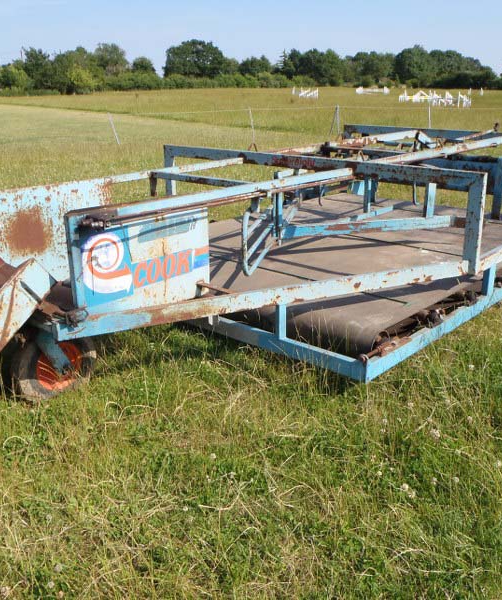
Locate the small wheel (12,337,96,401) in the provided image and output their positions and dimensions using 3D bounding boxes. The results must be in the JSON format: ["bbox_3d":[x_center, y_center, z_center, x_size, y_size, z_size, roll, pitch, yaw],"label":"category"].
[{"bbox_3d":[-0.985,0.321,3.270,0.410,0.410,0.110,-19,25,-40],"label":"small wheel"}]

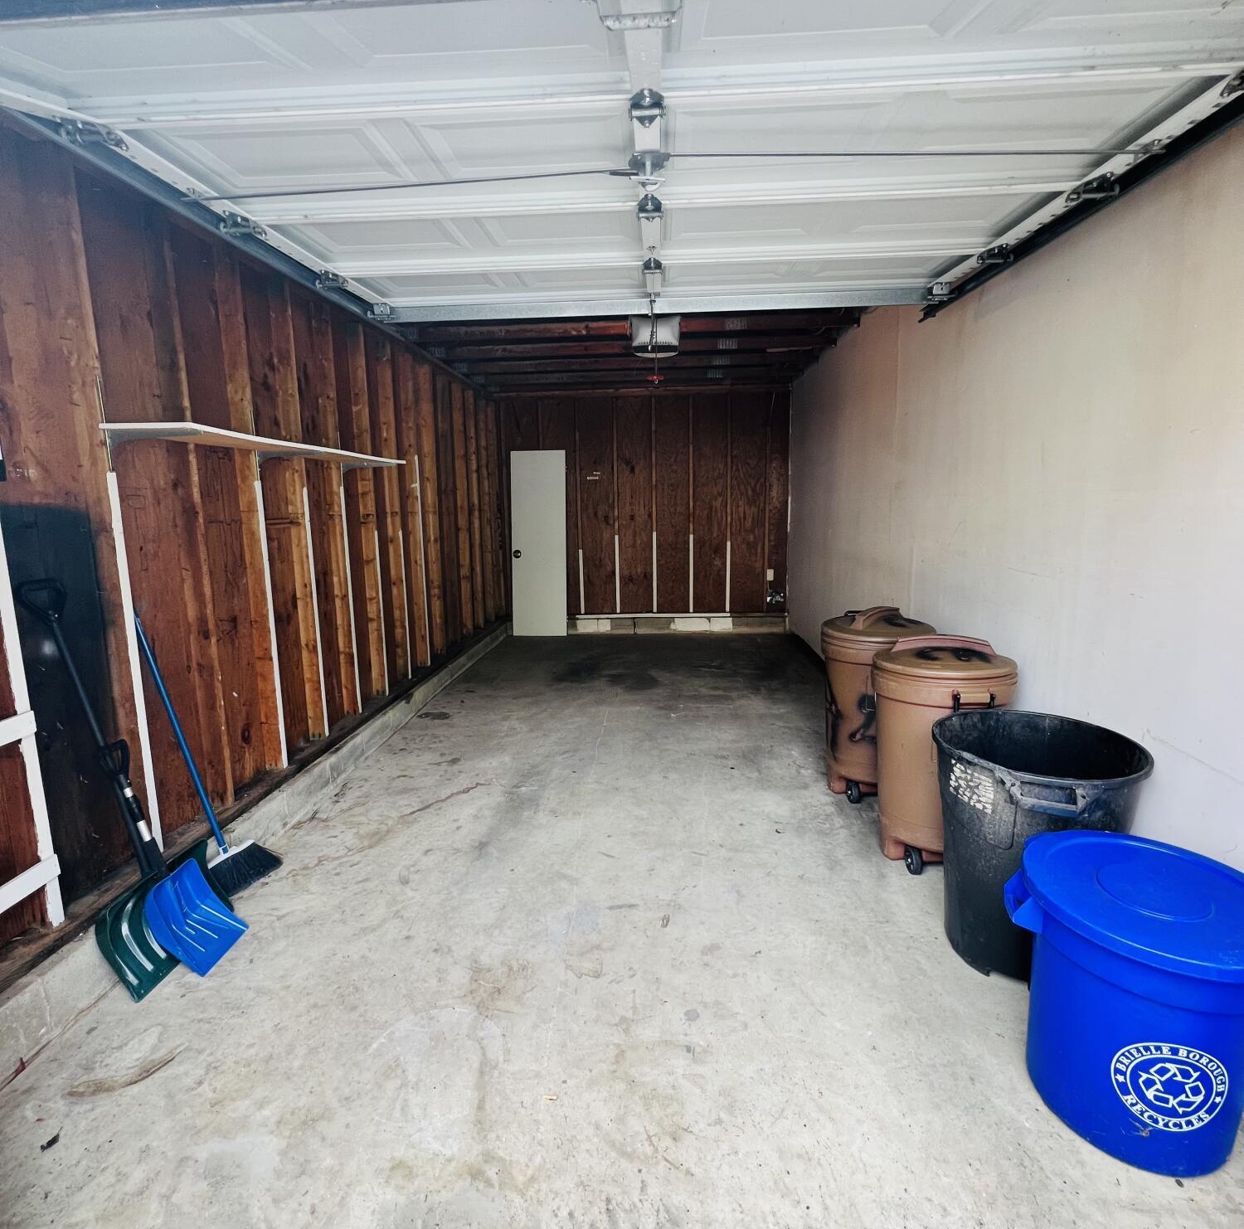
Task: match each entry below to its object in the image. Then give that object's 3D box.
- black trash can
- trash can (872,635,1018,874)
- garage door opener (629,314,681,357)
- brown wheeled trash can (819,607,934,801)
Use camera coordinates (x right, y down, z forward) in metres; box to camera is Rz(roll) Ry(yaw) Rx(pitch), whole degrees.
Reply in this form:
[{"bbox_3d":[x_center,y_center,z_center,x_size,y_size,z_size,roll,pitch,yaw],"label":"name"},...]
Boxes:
[{"bbox_3d":[1.254,0.717,1.946,0.560,0.690,0.580,0,9,3],"label":"black trash can"},{"bbox_3d":[1.222,0.529,2.439,0.540,0.900,0.550,0,9,3],"label":"trash can"},{"bbox_3d":[0.190,-1.586,3.522,0.270,0.200,0.360,0,9,3],"label":"garage door opener"},{"bbox_3d":[1.226,0.426,3.061,0.540,0.900,0.550,0,9,3],"label":"brown wheeled trash can"}]

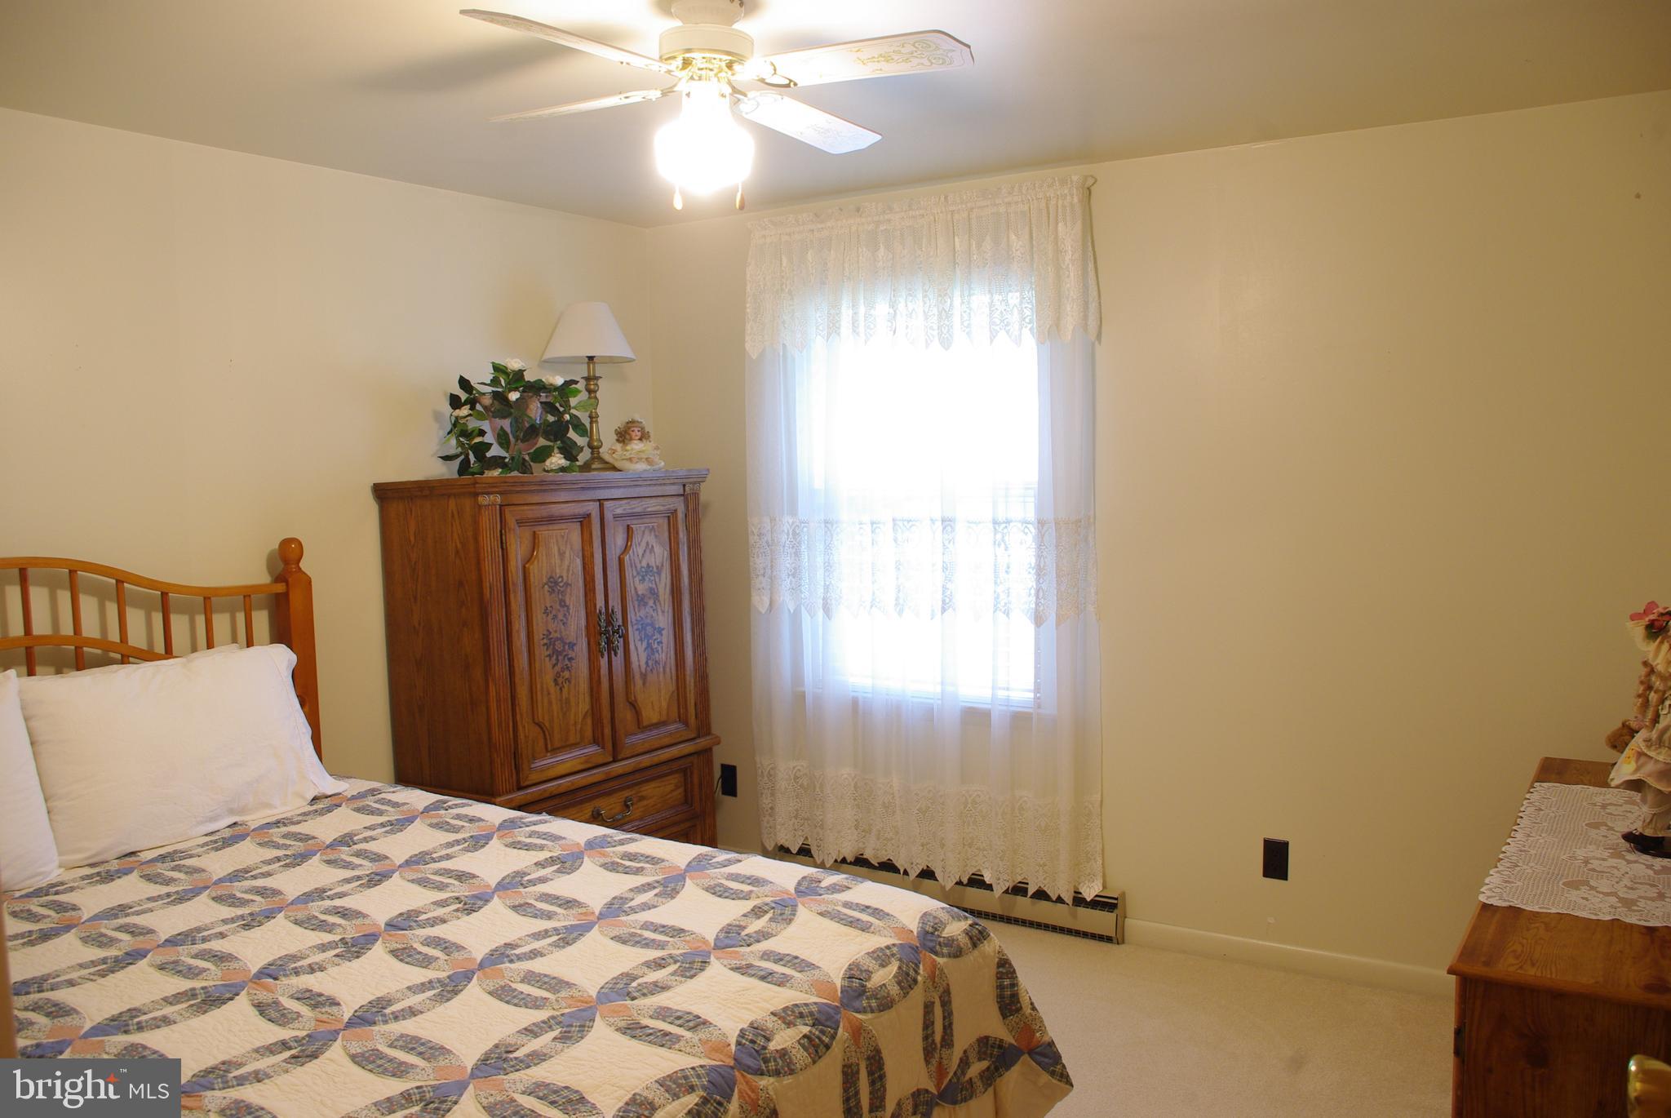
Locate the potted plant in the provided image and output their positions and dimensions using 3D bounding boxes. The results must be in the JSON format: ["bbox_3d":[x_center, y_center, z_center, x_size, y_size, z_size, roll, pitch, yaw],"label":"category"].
[{"bbox_3d":[-0.909,-0.399,3.561,0.338,0.343,0.418,2,7,36],"label":"potted plant"}]

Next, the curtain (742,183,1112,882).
[{"bbox_3d":[0.265,-0.029,4.057,1.223,2.198,0.100,1,7,30],"label":"curtain"}]

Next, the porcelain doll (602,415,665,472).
[{"bbox_3d":[-0.614,-0.350,3.819,0.184,0.171,0.139,-5,6,-27],"label":"porcelain doll"}]

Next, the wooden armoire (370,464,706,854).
[{"bbox_3d":[-0.809,0.502,3.761,0.458,1.522,0.885,2,7,36],"label":"wooden armoire"}]

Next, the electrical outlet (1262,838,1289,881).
[{"bbox_3d":[1.278,0.875,3.644,0.071,0.115,0.009,1,7,30],"label":"electrical outlet"}]

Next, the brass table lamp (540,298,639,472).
[{"bbox_3d":[-0.741,-0.520,3.799,0.288,0.522,0.288,-2,6,0],"label":"brass table lamp"}]

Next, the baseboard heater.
[{"bbox_3d":[0.334,1.099,4.185,1.273,0.169,0.068,1,7,30],"label":"baseboard heater"}]

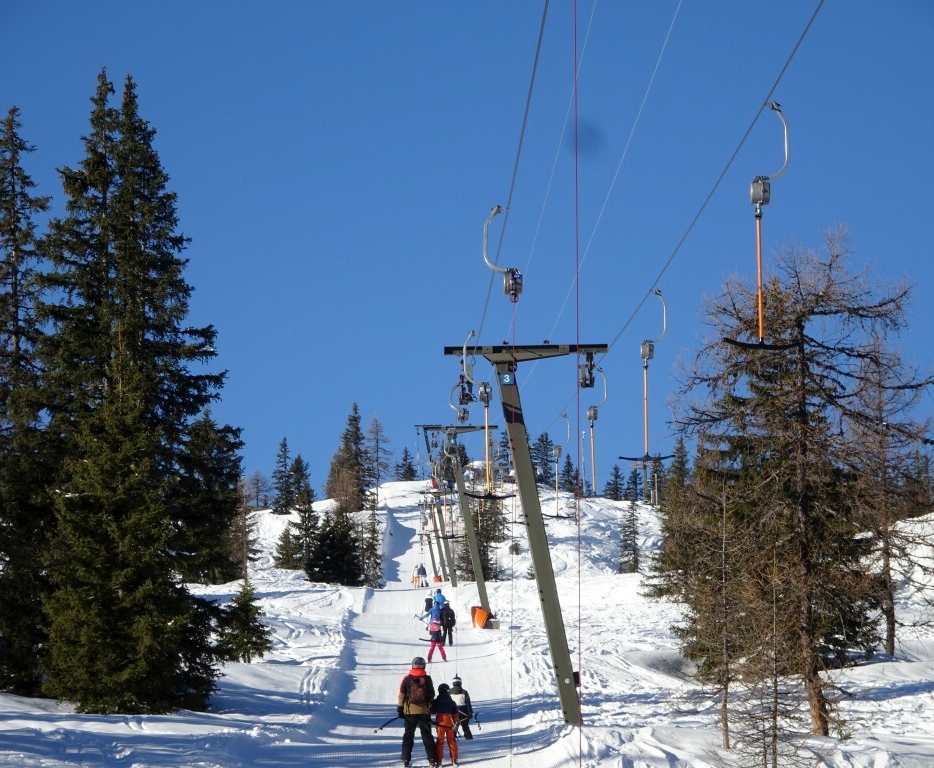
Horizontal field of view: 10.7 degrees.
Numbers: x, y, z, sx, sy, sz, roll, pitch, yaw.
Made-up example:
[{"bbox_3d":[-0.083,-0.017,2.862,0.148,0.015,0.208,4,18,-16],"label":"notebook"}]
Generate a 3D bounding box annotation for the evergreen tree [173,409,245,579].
[{"bbox_3d":[-12.435,5.481,240.000,3.477,8.531,3.477,-1,-10,0],"label":"evergreen tree"}]

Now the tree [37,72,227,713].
[{"bbox_3d":[-6.798,0.173,101.000,3.861,13.205,3.861,-1,-10,0],"label":"tree"}]

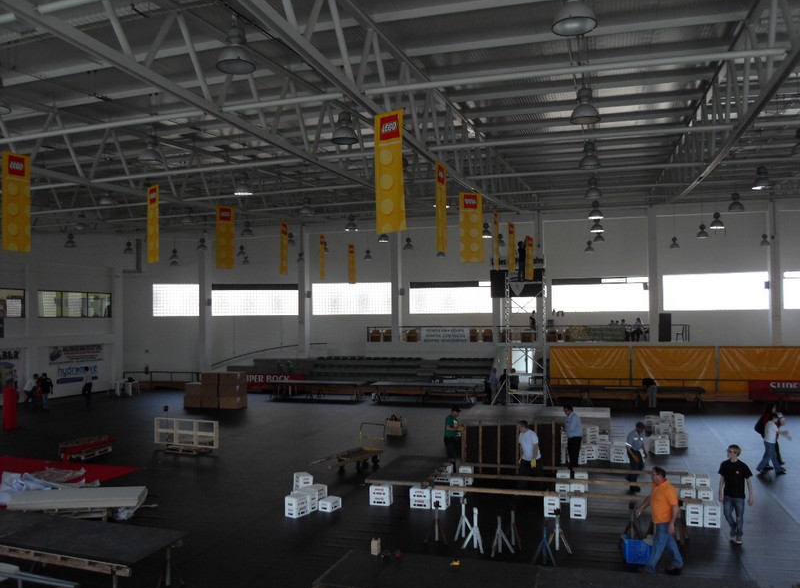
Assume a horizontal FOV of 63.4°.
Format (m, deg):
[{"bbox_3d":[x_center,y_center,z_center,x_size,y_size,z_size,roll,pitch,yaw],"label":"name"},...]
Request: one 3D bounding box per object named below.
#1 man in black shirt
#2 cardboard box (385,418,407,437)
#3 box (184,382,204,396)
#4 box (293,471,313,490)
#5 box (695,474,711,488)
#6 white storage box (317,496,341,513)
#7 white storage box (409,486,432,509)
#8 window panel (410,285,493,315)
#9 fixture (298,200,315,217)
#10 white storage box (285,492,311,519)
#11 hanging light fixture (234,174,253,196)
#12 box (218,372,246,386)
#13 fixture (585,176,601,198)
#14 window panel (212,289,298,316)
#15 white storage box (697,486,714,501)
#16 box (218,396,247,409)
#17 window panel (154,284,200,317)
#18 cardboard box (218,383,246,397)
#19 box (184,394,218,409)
[{"bbox_3d":[6.253,3.703,12.077,0.580,1.790,0.380,-2,-3,31],"label":"man in black shirt"},{"bbox_3d":[-0.131,4.707,22.864,0.540,0.480,0.520,-1,-2,13],"label":"cardboard box"},{"bbox_3d":[-9.323,4.392,29.861,0.800,0.530,0.780,-1,-2,16],"label":"box"},{"bbox_3d":[-2.216,4.376,14.894,0.295,0.410,0.435,0,-2,-22],"label":"box"},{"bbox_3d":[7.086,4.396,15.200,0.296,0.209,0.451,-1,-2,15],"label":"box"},{"bbox_3d":[-1.494,4.532,13.937,0.290,0.200,0.430,-2,-2,30],"label":"white storage box"},{"bbox_3d":[0.483,4.543,14.436,0.451,0.418,0.296,-1,-2,11],"label":"white storage box"},{"bbox_3d":[3.149,0.252,39.800,5.100,1.960,0.120,-1,-2,9],"label":"window panel"},{"bbox_3d":[-2.857,-2.721,19.866,0.495,0.520,0.495,-1,-2,16],"label":"fixture"},{"bbox_3d":[-2.089,4.314,13.210,0.295,0.410,0.435,-2,-3,35],"label":"white storage box"},{"bbox_3d":[-4.001,-2.829,16.584,0.495,0.540,0.495,-1,-2,16],"label":"hanging light fixture"},{"bbox_3d":[-7.419,3.780,28.829,0.950,0.520,0.680,-1,-2,16],"label":"box"},{"bbox_3d":[4.929,-2.708,16.500,0.440,0.530,0.440,-1,-2,16],"label":"fixture"},{"bbox_3d":[-9.323,0.565,41.507,6.302,1.654,0.120,-1,-2,18],"label":"window panel"},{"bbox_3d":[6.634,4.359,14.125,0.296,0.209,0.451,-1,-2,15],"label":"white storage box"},{"bbox_3d":[-7.923,5.194,30.900,1.100,0.566,0.700,-1,-2,18],"label":"box"},{"bbox_3d":[-13.616,0.370,39.300,2.800,1.970,0.120,-1,-2,0],"label":"window panel"},{"bbox_3d":[-7.929,4.629,30.922,1.100,0.566,0.700,-1,-2,18],"label":"cardboard box"},{"bbox_3d":[-9.008,4.969,30.108,1.700,0.570,0.760,-1,-2,17],"label":"box"}]

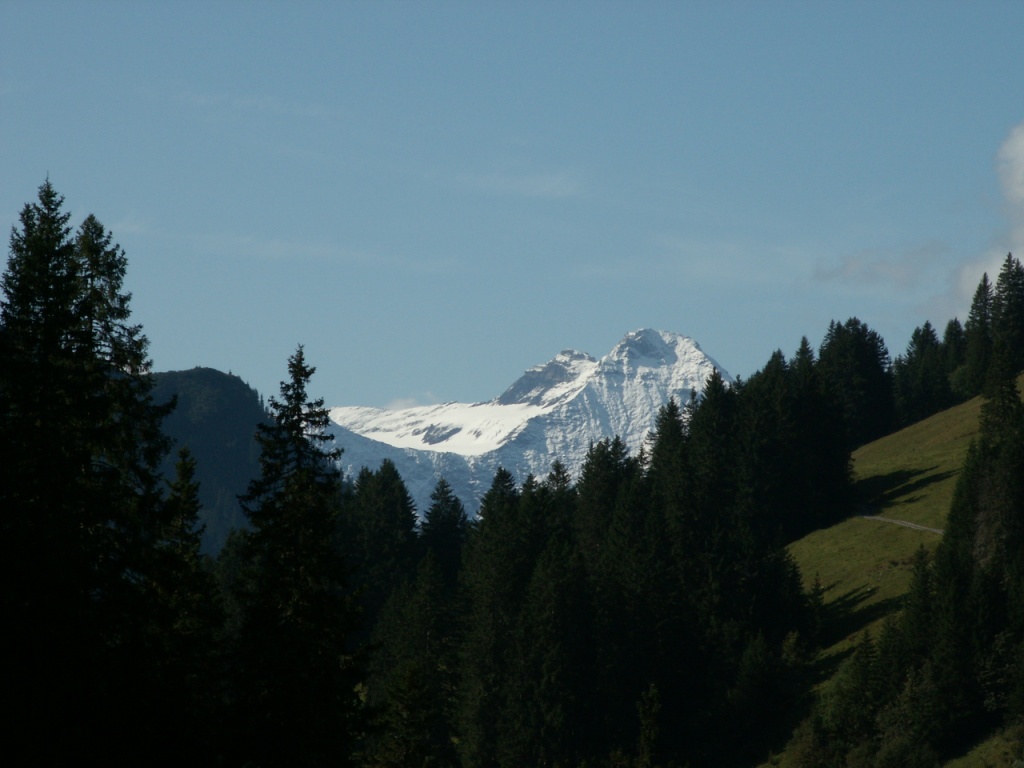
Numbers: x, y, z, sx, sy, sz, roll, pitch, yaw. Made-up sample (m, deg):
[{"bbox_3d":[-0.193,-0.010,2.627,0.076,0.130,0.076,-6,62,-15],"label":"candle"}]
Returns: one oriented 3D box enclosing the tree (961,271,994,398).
[{"bbox_3d":[79.018,-8.367,800.000,6.200,21.000,6.200,0,-5,0],"label":"tree"}]

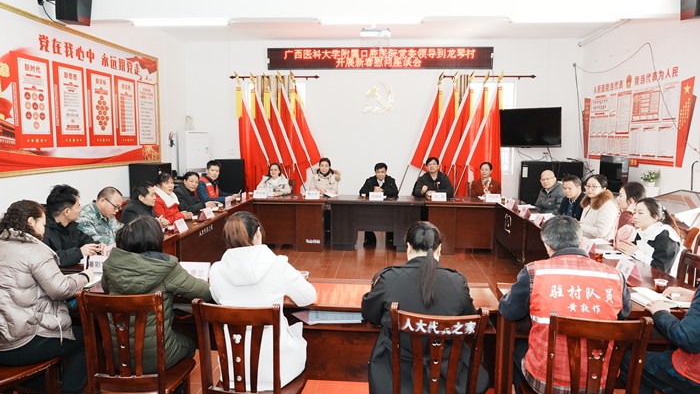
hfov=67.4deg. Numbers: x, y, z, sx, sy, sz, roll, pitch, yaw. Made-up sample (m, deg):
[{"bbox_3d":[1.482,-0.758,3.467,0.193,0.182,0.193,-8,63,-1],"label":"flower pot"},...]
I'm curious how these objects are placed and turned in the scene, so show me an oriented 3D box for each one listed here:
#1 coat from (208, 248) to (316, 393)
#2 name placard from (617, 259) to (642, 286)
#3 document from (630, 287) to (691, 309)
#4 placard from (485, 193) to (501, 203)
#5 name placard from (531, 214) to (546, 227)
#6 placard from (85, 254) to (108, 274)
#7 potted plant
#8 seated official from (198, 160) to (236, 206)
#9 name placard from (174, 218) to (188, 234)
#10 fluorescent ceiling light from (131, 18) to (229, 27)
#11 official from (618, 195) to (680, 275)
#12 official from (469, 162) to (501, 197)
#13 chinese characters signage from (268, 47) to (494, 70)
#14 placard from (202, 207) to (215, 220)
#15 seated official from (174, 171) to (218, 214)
[{"bbox_3d":[-0.439,0.546,2.724,0.550,0.700,0.500,2,7,14],"label":"coat"},{"bbox_3d":[1.815,0.473,3.421,0.096,0.113,0.200,1,7,3],"label":"name placard"},{"bbox_3d":[1.740,0.568,2.973,0.330,0.025,0.290,0,7,-6],"label":"document"},{"bbox_3d":[2.037,0.021,7.450,0.210,0.115,0.090,0,6,2],"label":"placard"},{"bbox_3d":[1.966,0.247,5.383,0.090,0.108,0.200,1,7,3],"label":"name placard"},{"bbox_3d":[-1.652,0.440,3.420,0.200,0.115,0.090,0,6,2],"label":"placard"},{"bbox_3d":[3.381,-0.219,5.903,0.200,0.200,0.200,1,6,5],"label":"potted plant"},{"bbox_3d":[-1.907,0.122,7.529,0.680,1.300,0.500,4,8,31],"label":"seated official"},{"bbox_3d":[-1.528,0.261,4.753,0.080,0.110,0.200,1,6,5],"label":"name placard"},{"bbox_3d":[-2.021,-2.080,6.255,1.220,0.080,0.090,1,6,5],"label":"fluorescent ceiling light"},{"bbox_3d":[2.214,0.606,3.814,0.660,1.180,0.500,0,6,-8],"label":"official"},{"bbox_3d":[2.070,0.112,7.993,0.500,1.270,0.750,1,7,3],"label":"official"},{"bbox_3d":[0.533,-2.367,9.000,3.870,0.370,0.090,0,6,2],"label":"chinese characters signage"},{"bbox_3d":[-1.556,0.183,5.719,0.092,0.108,0.200,1,7,5],"label":"placard"},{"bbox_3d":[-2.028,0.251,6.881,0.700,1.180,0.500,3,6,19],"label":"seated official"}]

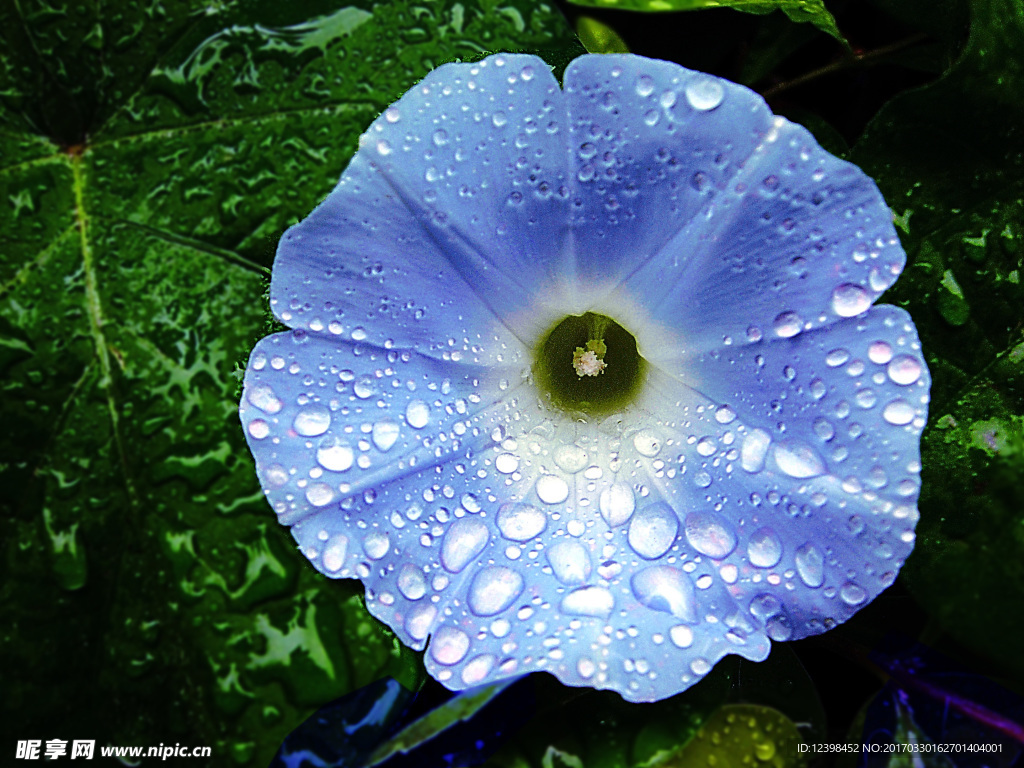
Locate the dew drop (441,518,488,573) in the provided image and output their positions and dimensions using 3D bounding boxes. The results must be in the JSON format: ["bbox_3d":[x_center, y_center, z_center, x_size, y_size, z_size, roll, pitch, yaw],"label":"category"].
[{"bbox_3d":[-0.006,0.019,0.126,0.005,0.002,0.007,30,67,5],"label":"dew drop"}]

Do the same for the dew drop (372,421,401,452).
[{"bbox_3d":[-0.016,0.007,0.135,0.003,0.002,0.004,0,78,-18],"label":"dew drop"}]

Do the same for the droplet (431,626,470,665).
[{"bbox_3d":[-0.007,0.030,0.121,0.004,0.002,0.005,37,68,10],"label":"droplet"}]

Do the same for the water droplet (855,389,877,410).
[{"bbox_3d":[0.045,0.002,0.136,0.003,0.001,0.003,0,82,12],"label":"water droplet"}]

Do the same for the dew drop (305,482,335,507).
[{"bbox_3d":[-0.024,0.014,0.135,0.004,0.002,0.003,0,78,-11],"label":"dew drop"}]

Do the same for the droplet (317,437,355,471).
[{"bbox_3d":[-0.021,0.009,0.130,0.005,0.002,0.004,6,70,-15],"label":"droplet"}]

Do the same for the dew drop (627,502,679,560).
[{"bbox_3d":[0.018,0.019,0.134,0.006,0.003,0.008,11,66,14],"label":"dew drop"}]

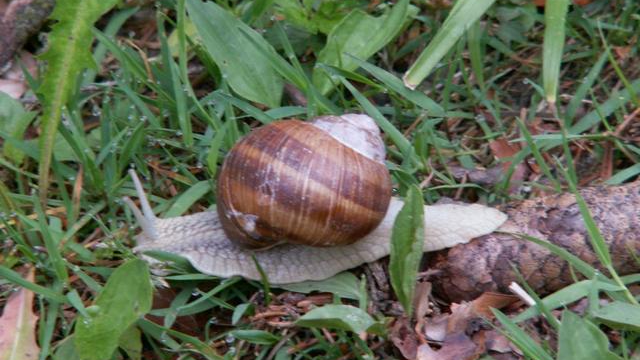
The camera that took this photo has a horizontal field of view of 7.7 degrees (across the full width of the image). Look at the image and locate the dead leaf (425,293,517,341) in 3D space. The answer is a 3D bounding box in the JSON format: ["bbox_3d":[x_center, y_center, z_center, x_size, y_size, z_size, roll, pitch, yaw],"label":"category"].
[{"bbox_3d":[0.036,0.033,1.137,0.022,0.005,0.013,-4,59,4],"label":"dead leaf"}]

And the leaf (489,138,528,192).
[{"bbox_3d":[0.047,-0.004,1.183,0.011,0.004,0.014,0,67,0],"label":"leaf"}]

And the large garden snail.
[{"bbox_3d":[-0.001,0.003,1.150,0.091,0.039,0.035,-2,40,-2],"label":"large garden snail"}]

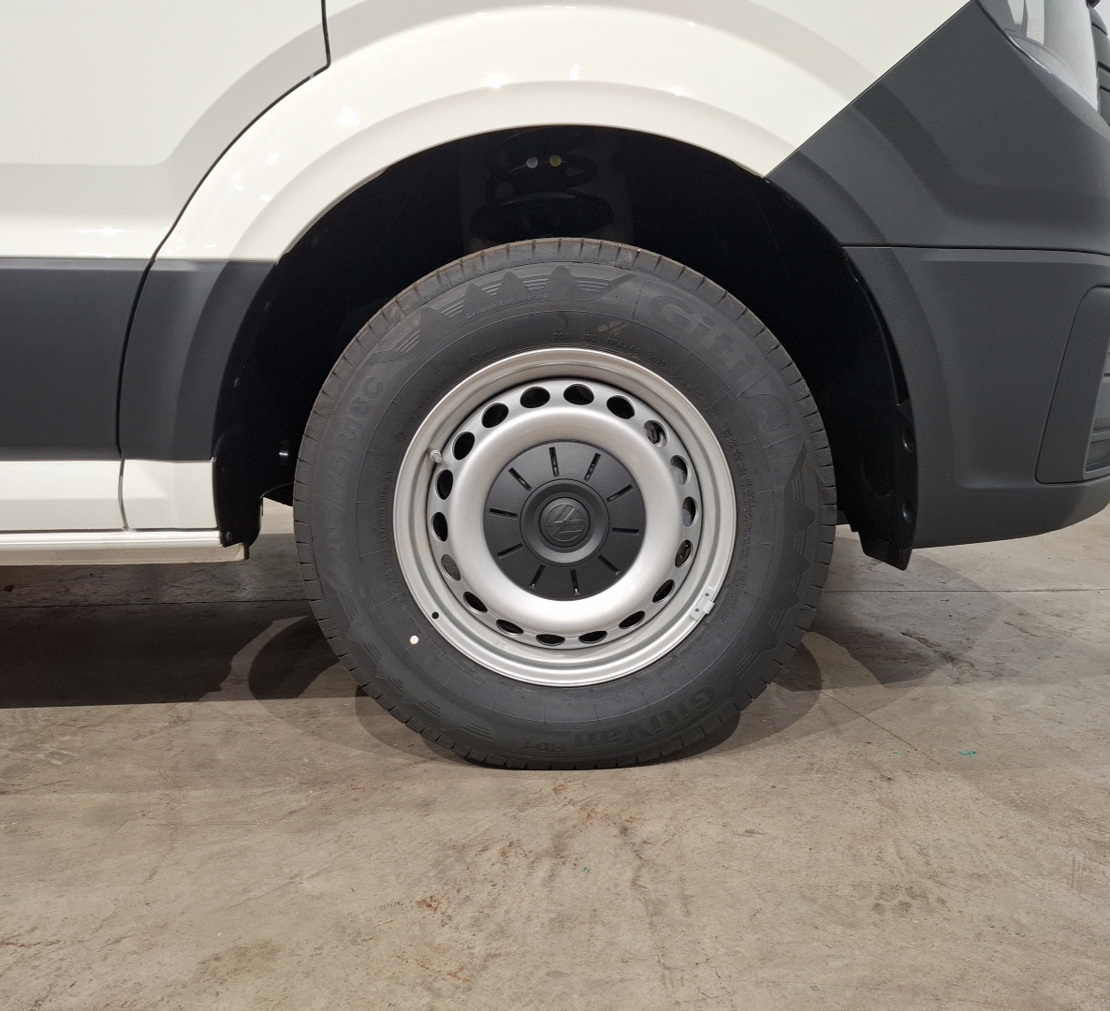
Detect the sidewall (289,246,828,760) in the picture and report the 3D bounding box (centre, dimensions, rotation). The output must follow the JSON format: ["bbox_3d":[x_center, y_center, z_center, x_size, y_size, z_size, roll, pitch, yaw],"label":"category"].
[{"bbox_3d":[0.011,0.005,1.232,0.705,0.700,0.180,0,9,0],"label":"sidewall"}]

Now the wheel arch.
[{"bbox_3d":[-0.042,-0.207,1.211,0.982,0.516,0.260,0,9,-1],"label":"wheel arch"}]

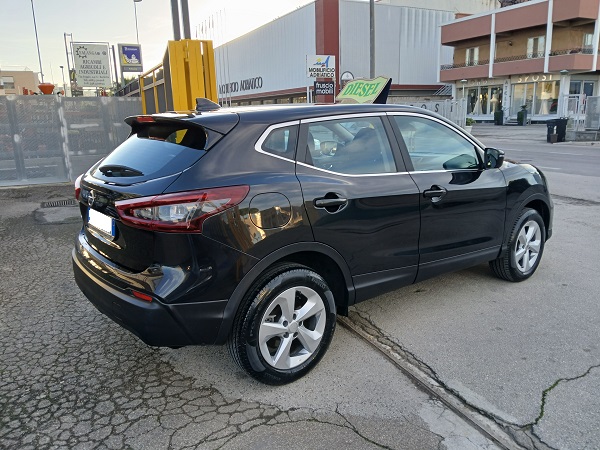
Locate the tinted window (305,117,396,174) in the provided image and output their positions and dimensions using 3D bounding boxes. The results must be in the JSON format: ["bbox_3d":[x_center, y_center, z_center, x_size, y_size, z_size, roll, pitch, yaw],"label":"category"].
[{"bbox_3d":[0.326,-0.470,2.707,0.710,0.395,0.050,-10,-13,-36],"label":"tinted window"}]

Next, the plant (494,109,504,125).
[{"bbox_3d":[15.433,-8.386,34.900,0.500,1.200,0.500,-7,14,-24],"label":"plant"}]

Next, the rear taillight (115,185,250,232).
[{"bbox_3d":[-0.602,-0.102,2.282,0.510,0.200,0.500,-10,16,-36],"label":"rear taillight"}]

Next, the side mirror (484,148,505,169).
[{"bbox_3d":[1.442,-0.484,3.335,0.115,0.155,0.190,-5,13,-20],"label":"side mirror"}]

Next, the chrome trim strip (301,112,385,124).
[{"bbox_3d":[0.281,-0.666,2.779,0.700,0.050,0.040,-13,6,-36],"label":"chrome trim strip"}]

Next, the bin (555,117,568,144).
[{"bbox_3d":[11.211,-4.064,19.300,0.620,1.030,0.530,-13,18,-39],"label":"bin"}]

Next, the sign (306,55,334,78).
[{"bbox_3d":[1.661,-12.660,36.000,2.500,1.780,0.150,-7,15,-23],"label":"sign"}]

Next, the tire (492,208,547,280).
[{"bbox_3d":[2.014,0.189,4.158,0.670,0.670,0.220,-10,16,-36],"label":"tire"}]

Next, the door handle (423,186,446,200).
[{"bbox_3d":[0.940,-0.211,3.110,0.225,0.075,0.055,-10,16,-36],"label":"door handle"}]

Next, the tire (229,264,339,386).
[{"bbox_3d":[-0.090,0.555,2.583,0.685,0.680,0.220,-10,15,-36],"label":"tire"}]

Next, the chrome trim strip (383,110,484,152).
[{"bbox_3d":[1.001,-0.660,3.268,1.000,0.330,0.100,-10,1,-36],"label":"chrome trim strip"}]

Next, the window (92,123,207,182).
[{"bbox_3d":[-0.951,-0.425,2.705,1.180,0.460,0.120,15,-22,51],"label":"window"}]

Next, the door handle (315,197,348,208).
[{"bbox_3d":[0.177,-0.114,2.495,0.220,0.050,0.060,-10,15,-36],"label":"door handle"}]

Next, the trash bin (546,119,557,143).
[{"bbox_3d":[10.701,-3.992,19.100,0.600,1.000,0.520,-13,18,-39],"label":"trash bin"}]

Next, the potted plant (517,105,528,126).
[{"bbox_3d":[16.291,-8.003,33.000,0.540,1.550,0.540,-7,14,-24],"label":"potted plant"}]

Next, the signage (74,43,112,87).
[{"bbox_3d":[-8.769,-6.732,19.000,1.550,1.850,0.100,-1,12,0],"label":"signage"}]

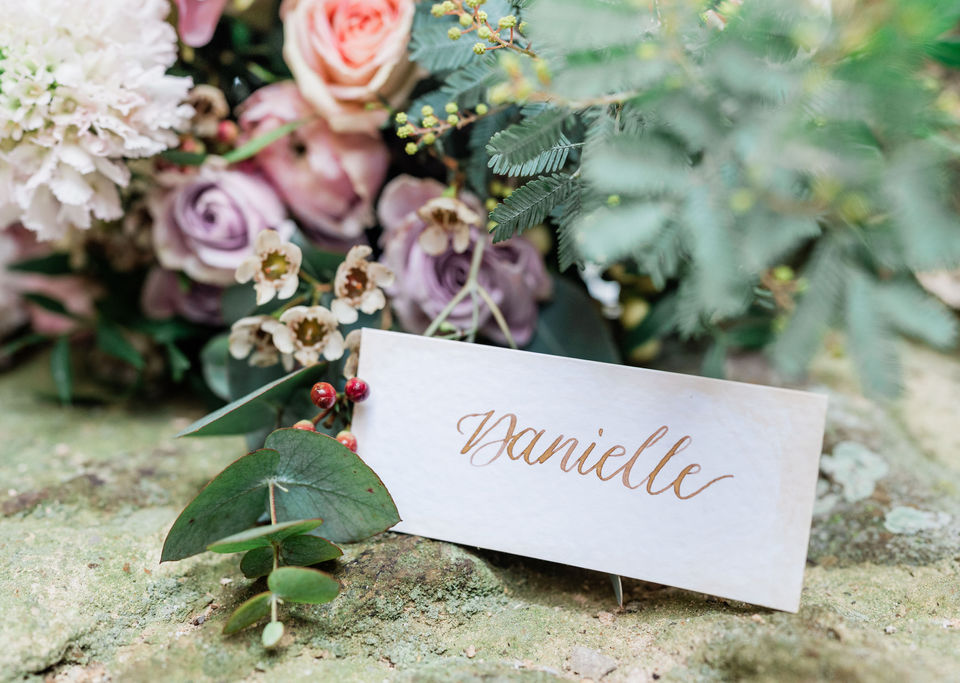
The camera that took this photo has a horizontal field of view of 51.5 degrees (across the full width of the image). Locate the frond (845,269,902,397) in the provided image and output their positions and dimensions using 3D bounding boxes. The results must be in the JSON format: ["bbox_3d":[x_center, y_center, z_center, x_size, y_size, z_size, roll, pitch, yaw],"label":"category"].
[{"bbox_3d":[0.089,-0.002,0.225,0.011,0.029,0.005,-11,6,0],"label":"frond"}]

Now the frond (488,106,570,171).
[{"bbox_3d":[0.013,-0.056,0.271,0.025,0.005,0.010,-26,57,-7],"label":"frond"}]

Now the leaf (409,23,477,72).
[{"bbox_3d":[-0.011,-0.090,0.307,0.022,0.006,0.014,-17,55,-14],"label":"leaf"}]

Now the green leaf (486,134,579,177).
[{"bbox_3d":[0.015,-0.053,0.278,0.026,0.005,0.009,-10,54,-5],"label":"green leaf"}]

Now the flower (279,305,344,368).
[{"bbox_3d":[-0.045,-0.001,0.265,0.018,0.017,0.009,0,19,0],"label":"flower"}]

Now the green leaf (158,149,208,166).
[{"bbox_3d":[-0.099,-0.061,0.330,0.019,0.006,0.009,-4,22,-11],"label":"green leaf"}]

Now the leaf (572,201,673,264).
[{"bbox_3d":[0.031,-0.024,0.215,0.022,0.013,0.011,0,21,0],"label":"leaf"}]

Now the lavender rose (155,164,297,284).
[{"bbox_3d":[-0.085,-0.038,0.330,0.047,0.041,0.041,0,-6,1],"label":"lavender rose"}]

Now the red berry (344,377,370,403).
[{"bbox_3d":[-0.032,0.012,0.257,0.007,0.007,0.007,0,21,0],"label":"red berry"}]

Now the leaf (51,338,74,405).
[{"bbox_3d":[-0.156,0.011,0.370,0.008,0.026,0.007,-7,22,-17],"label":"leaf"}]

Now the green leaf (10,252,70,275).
[{"bbox_3d":[-0.150,-0.027,0.344,0.023,0.006,0.009,-3,37,-13],"label":"green leaf"}]

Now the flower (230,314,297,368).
[{"bbox_3d":[-0.059,0.000,0.270,0.018,0.015,0.013,7,20,19],"label":"flower"}]

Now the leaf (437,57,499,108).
[{"bbox_3d":[-0.003,-0.078,0.299,0.021,0.005,0.008,-33,58,0],"label":"leaf"}]

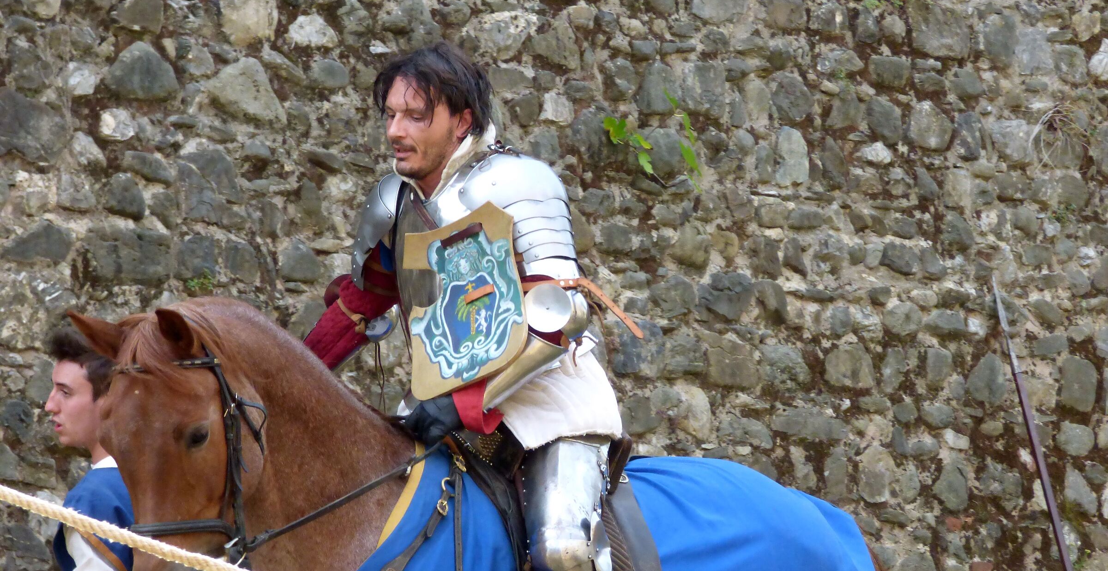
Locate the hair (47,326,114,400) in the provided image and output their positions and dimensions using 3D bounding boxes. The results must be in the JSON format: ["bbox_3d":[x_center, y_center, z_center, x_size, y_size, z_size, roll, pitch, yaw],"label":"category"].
[{"bbox_3d":[-0.881,0.160,10.000,0.210,0.170,0.175,0,0,-10],"label":"hair"}]

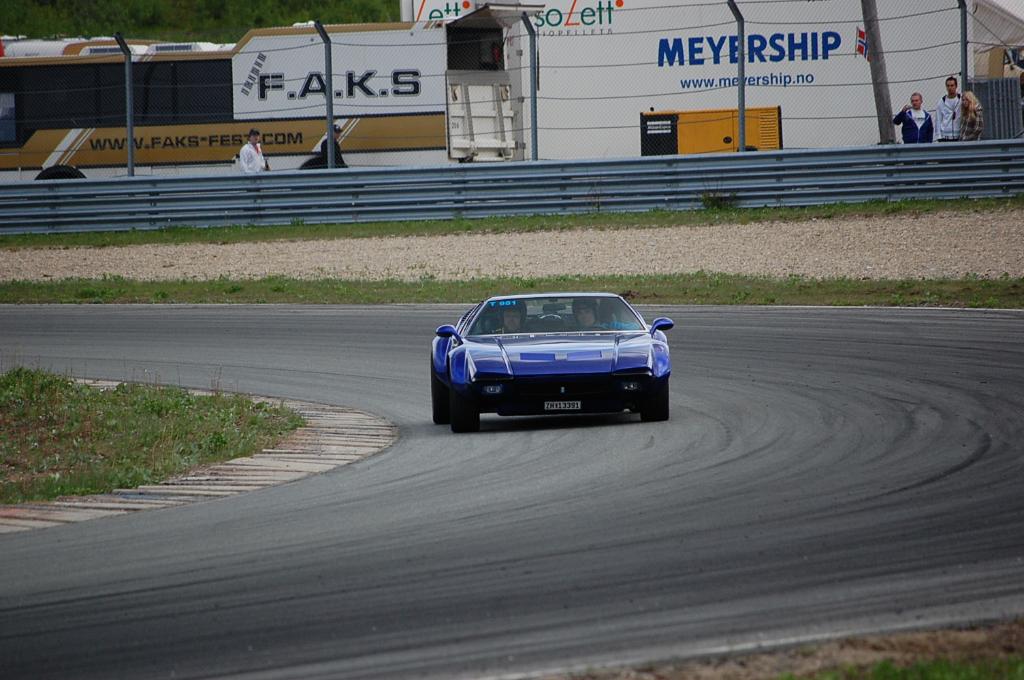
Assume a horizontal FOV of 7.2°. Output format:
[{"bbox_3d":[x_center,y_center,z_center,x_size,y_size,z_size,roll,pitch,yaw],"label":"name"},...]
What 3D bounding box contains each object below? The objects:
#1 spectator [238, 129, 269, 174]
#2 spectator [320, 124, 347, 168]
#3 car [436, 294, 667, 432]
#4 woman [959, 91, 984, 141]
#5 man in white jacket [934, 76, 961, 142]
[{"bbox_3d":[-4.566,-2.882,144.018,0.540,1.760,0.400,-3,1,-30],"label":"spectator"},{"bbox_3d":[-3.143,-2.954,144.018,0.380,1.760,0.520,-1,2,37],"label":"spectator"},{"bbox_3d":[0.357,0.149,66.000,1.940,1.070,4.270,-2,1,-1],"label":"car"},{"bbox_3d":[7.254,-3.079,127.018,0.500,1.670,0.350,-1,1,27],"label":"woman"},{"bbox_3d":[6.865,-3.204,127.020,0.540,1.860,0.350,-2,1,-9],"label":"man in white jacket"}]

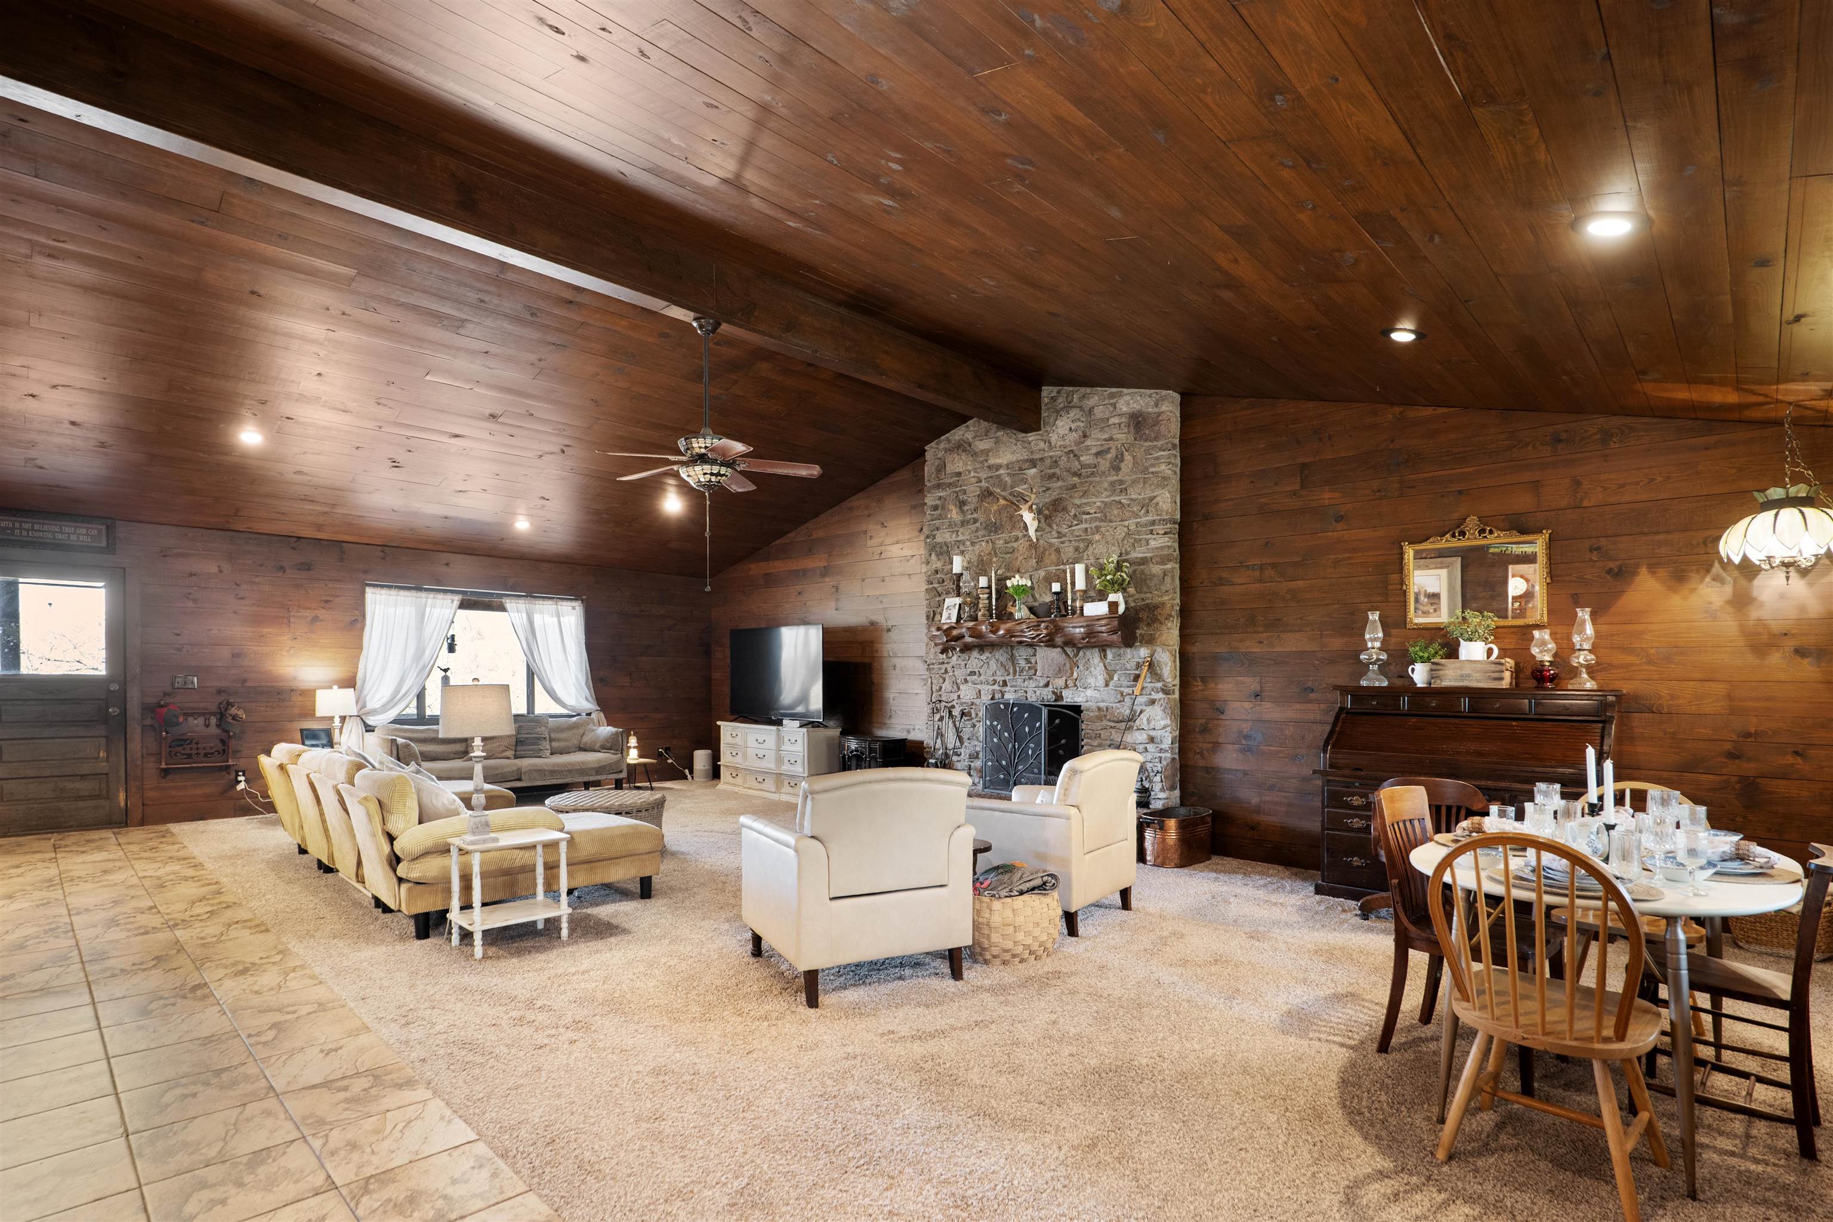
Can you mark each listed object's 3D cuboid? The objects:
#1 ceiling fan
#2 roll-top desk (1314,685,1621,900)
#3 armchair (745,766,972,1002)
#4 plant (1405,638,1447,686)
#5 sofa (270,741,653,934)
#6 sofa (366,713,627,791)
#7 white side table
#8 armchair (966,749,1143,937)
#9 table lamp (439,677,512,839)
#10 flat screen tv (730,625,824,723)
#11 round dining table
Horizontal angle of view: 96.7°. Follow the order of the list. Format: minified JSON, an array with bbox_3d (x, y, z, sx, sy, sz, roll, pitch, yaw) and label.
[{"bbox_3d":[-1.213,-0.918,4.743,1.320,1.585,1.320,5,-6,-45],"label":"ceiling fan"},{"bbox_3d":[3.113,1.063,4.626,1.422,1.219,0.660,-4,-6,43],"label":"roll-top desk"},{"bbox_3d":[-0.278,1.124,3.674,0.792,0.904,0.812,3,-5,-28],"label":"armchair"},{"bbox_3d":[3.091,0.318,4.946,0.223,0.287,0.213,-4,-6,43],"label":"plant"},{"bbox_3d":[-3.060,1.263,5.152,1.605,0.812,2.783,5,-6,-45],"label":"sofa"},{"bbox_3d":[-4.318,1.523,8.519,0.934,0.782,2.184,-4,-6,44],"label":"sofa"},{"bbox_3d":[-1.925,1.334,3.897,0.437,0.498,0.315,4,-6,-43],"label":"white side table"},{"bbox_3d":[0.695,1.196,4.539,0.812,0.904,0.762,-3,-6,40],"label":"armchair"},{"bbox_3d":[-2.057,0.707,3.862,0.350,0.746,0.350,4,-6,-43],"label":"table lamp"},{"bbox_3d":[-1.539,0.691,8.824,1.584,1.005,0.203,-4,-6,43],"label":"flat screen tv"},{"bbox_3d":[2.171,1.143,2.587,1.452,0.736,0.884,4,-6,-39],"label":"round dining table"}]

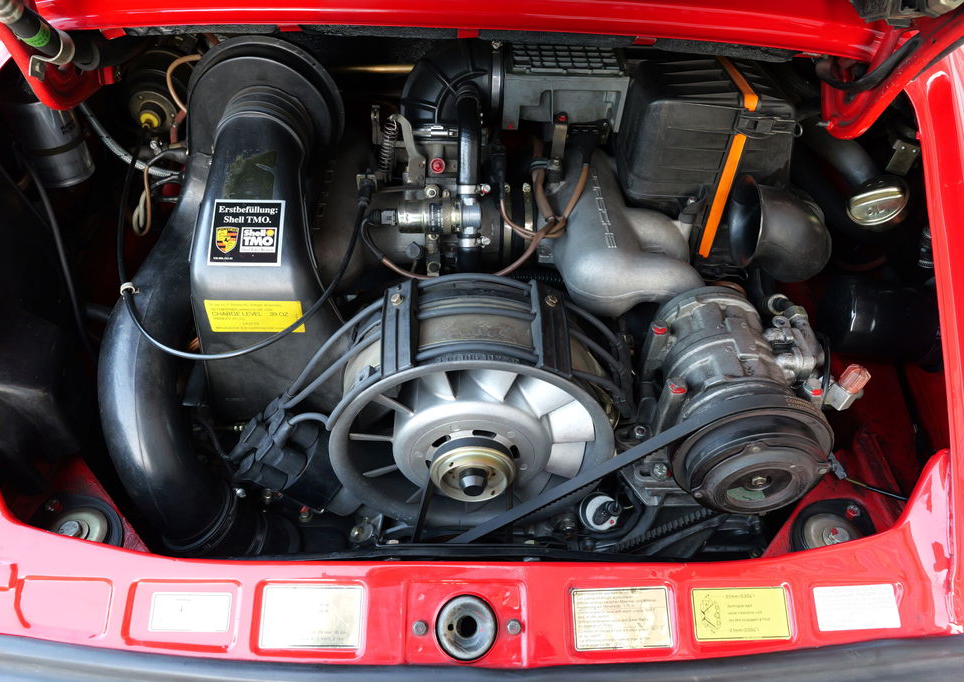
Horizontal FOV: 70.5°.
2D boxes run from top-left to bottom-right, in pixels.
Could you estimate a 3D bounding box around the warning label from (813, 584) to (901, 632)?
[{"bbox_3d":[0.347,0.246,0.630,0.075,0.002,0.037,-1,74,-2],"label":"warning label"}]

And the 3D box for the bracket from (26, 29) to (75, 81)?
[{"bbox_3d":[-0.443,-0.294,0.700,0.022,0.035,0.056,40,84,-15],"label":"bracket"}]

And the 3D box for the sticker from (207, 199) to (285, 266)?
[{"bbox_3d":[-0.240,-0.111,0.700,0.073,0.002,0.071,1,78,0],"label":"sticker"}]

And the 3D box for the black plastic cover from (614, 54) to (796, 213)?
[{"bbox_3d":[0.259,-0.251,0.827,0.185,0.125,0.165,-1,46,-4],"label":"black plastic cover"}]

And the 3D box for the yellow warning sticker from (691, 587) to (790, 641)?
[{"bbox_3d":[0.238,0.250,0.625,0.085,0.002,0.044,-1,74,-2],"label":"yellow warning sticker"}]

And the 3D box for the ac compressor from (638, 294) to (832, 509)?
[{"bbox_3d":[0.233,0.065,0.651,0.160,0.155,0.175,1,46,-3],"label":"ac compressor"}]

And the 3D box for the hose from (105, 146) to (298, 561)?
[{"bbox_3d":[-0.310,0.017,0.740,0.190,0.130,0.420,0,87,-3],"label":"hose"}]

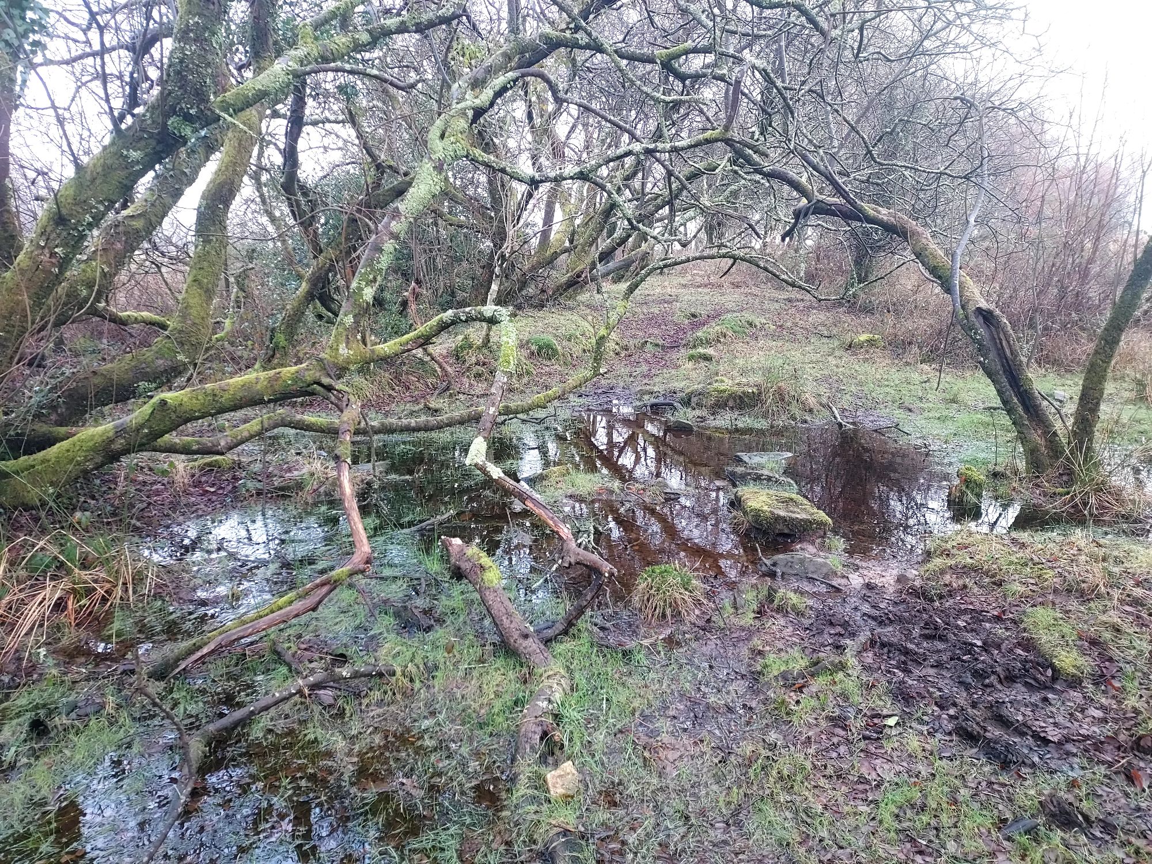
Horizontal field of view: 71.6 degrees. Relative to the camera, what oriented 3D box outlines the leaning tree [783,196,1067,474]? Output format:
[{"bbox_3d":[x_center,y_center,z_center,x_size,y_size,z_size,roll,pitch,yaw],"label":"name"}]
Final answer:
[{"bbox_3d":[2.648,-0.719,6.050,2.100,2.000,0.800,0,10,0],"label":"leaning tree"}]

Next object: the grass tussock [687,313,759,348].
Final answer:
[{"bbox_3d":[2.511,-1.742,13.800,1.150,0.450,0.850,0,10,0],"label":"grass tussock"}]

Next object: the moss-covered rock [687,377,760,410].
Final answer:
[{"bbox_3d":[1.529,-0.407,8.300,0.720,0.260,0.500,0,12,0],"label":"moss-covered rock"}]

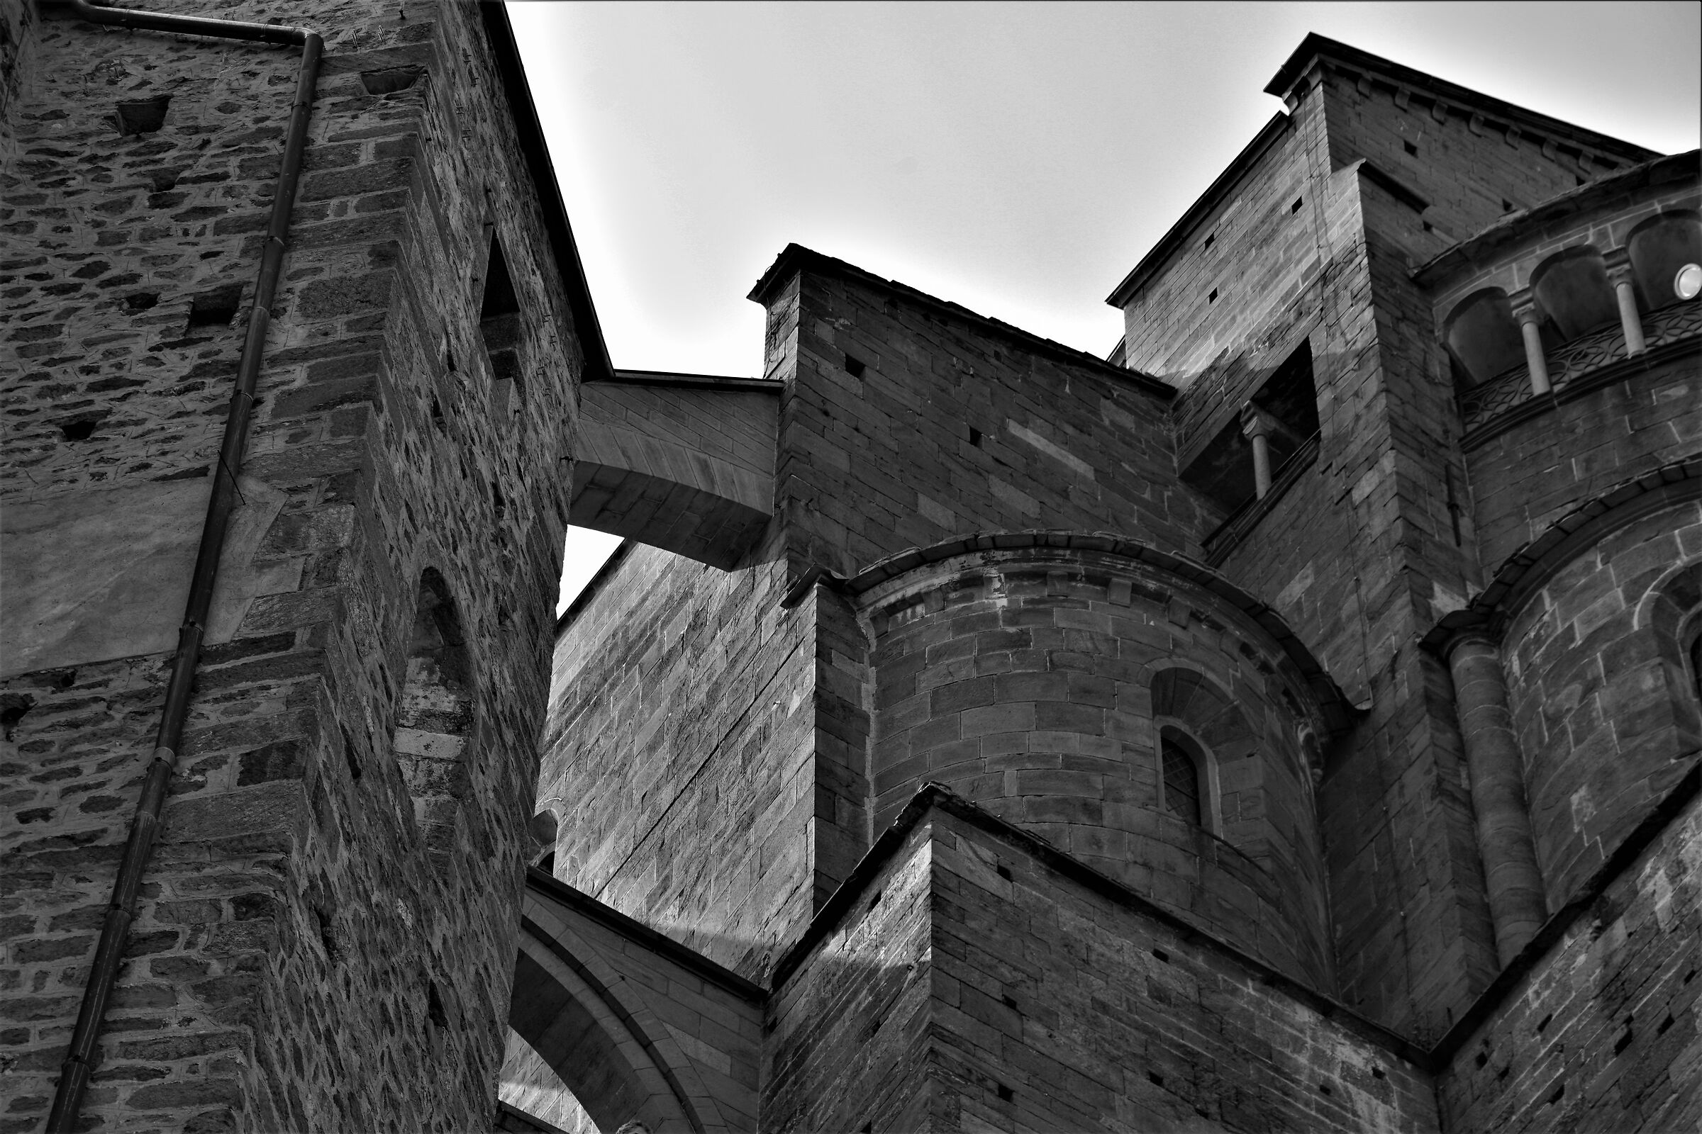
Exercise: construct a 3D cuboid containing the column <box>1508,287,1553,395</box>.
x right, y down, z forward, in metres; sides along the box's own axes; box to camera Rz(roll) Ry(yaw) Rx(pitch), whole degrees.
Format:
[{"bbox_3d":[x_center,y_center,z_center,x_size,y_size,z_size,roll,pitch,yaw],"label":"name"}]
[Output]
[{"bbox_3d":[6.292,-1.985,45.623,0.260,1.726,0.270,-27,-60,19],"label":"column"}]

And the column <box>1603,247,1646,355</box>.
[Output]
[{"bbox_3d":[7.111,-2.340,45.363,0.260,1.724,0.270,-18,-57,13],"label":"column"}]

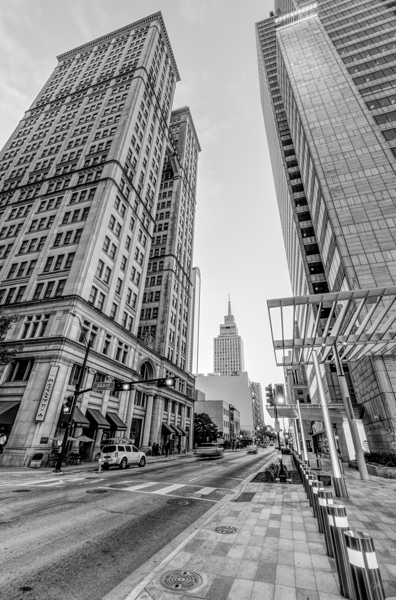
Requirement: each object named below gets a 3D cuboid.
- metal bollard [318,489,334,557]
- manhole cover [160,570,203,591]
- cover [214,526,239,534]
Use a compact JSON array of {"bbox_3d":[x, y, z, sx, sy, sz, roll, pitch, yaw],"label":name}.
[{"bbox_3d":[2.754,4.646,5.237,0.265,1.030,0.265,-7,-30,16],"label":"metal bollard"},{"bbox_3d":[-0.245,4.285,3.824,0.640,0.030,0.640,1,-29,1],"label":"manhole cover"},{"bbox_3d":[0.681,5.499,5.969,0.530,0.030,0.530,1,-29,1],"label":"cover"}]

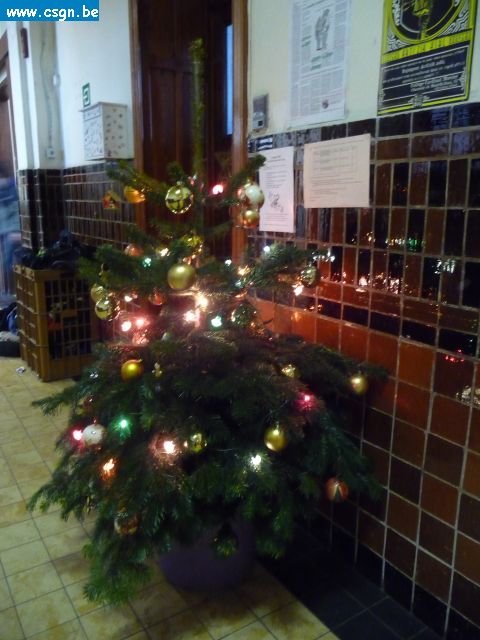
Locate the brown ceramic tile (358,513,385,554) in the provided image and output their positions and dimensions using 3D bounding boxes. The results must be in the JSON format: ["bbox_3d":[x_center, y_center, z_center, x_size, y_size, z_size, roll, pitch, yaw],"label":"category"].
[{"bbox_3d":[0.449,0.723,1.764,0.012,0.123,0.118,-10,17,-33],"label":"brown ceramic tile"}]

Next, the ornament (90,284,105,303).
[{"bbox_3d":[-0.447,-0.083,1.630,0.054,0.056,0.054,0,13,0],"label":"ornament"}]

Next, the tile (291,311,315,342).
[{"bbox_3d":[0.236,0.029,1.908,0.010,0.120,0.117,-9,16,-32],"label":"tile"}]

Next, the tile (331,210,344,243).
[{"bbox_3d":[0.319,-0.303,1.666,0.010,0.120,0.058,-8,15,-31],"label":"tile"}]

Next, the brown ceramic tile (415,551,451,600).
[{"bbox_3d":[0.573,0.753,1.522,0.010,0.120,0.119,-9,16,-31],"label":"brown ceramic tile"}]

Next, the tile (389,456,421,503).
[{"bbox_3d":[0.515,0.496,1.603,0.012,0.120,0.118,-10,17,-33],"label":"tile"}]

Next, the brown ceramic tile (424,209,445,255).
[{"bbox_3d":[0.529,-0.235,1.391,0.012,0.122,0.057,-10,17,-33],"label":"brown ceramic tile"}]

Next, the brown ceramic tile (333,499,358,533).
[{"bbox_3d":[0.381,0.700,1.862,0.012,0.123,0.118,-10,17,-33],"label":"brown ceramic tile"}]

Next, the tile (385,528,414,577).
[{"bbox_3d":[0.518,0.746,1.664,0.012,0.123,0.118,-10,17,-33],"label":"tile"}]

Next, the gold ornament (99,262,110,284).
[{"bbox_3d":[-0.421,-0.148,1.610,0.044,0.060,0.044,0,13,0],"label":"gold ornament"}]

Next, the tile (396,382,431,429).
[{"bbox_3d":[0.504,0.247,1.508,0.010,0.118,0.119,-9,16,-31],"label":"tile"}]

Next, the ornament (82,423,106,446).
[{"bbox_3d":[-0.402,0.318,1.430,0.063,0.064,0.063,0,13,0],"label":"ornament"}]

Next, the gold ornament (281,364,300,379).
[{"bbox_3d":[0.150,0.153,1.540,0.058,0.055,0.058,0,13,0],"label":"gold ornament"}]

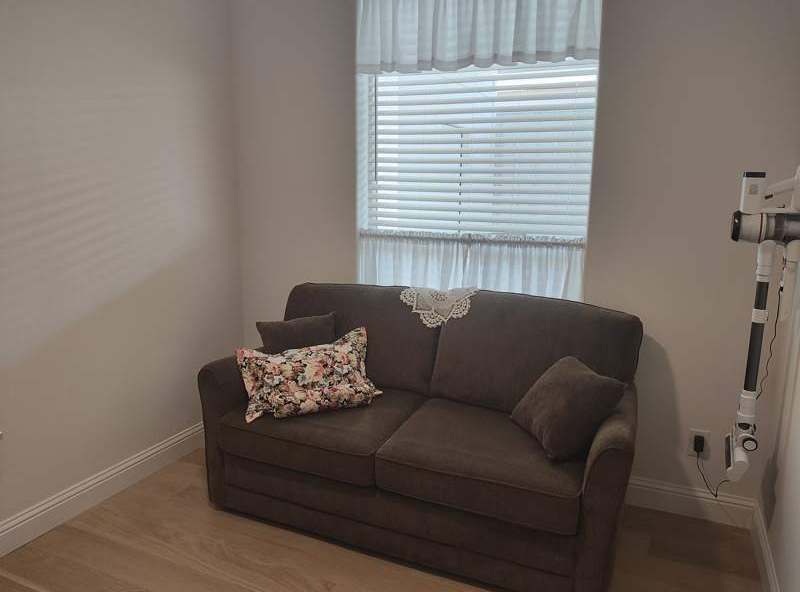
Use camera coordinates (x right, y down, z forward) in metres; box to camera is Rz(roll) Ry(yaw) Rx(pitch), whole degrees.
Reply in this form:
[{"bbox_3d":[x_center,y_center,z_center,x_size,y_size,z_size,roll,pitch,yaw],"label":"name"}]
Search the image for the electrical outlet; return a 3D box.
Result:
[{"bbox_3d":[1.145,0.568,2.206,0.073,0.118,0.010,6,12,25],"label":"electrical outlet"}]

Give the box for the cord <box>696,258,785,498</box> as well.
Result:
[{"bbox_3d":[1.153,0.326,1.994,0.165,0.950,0.260,6,12,25],"label":"cord"}]

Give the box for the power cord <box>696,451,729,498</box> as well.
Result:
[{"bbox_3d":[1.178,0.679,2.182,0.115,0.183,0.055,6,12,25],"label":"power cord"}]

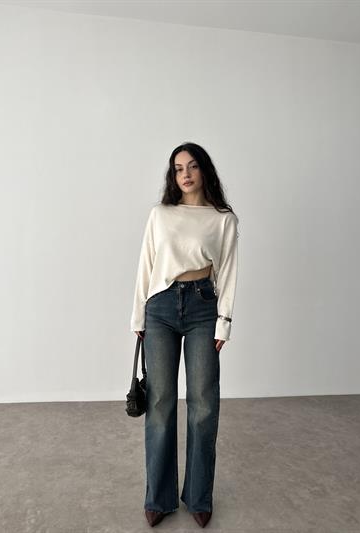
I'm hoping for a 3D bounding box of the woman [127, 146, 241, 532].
[{"bbox_3d":[0.017,0.277,1.750,0.490,1.710,0.320,1,0,2],"label":"woman"}]

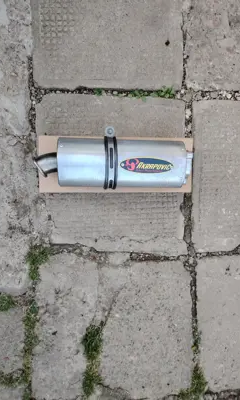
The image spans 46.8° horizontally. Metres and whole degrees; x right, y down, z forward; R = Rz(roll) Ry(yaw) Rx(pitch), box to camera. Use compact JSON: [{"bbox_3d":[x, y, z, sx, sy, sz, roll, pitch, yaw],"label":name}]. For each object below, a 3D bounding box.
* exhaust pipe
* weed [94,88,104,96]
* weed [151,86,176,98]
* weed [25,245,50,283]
[{"bbox_3d":[-0.019,-0.120,0.795,0.456,0.108,0.178,1,88,0],"label":"exhaust pipe"},{"bbox_3d":[-0.069,-0.362,0.933,0.034,0.020,0.027,0,88,0],"label":"weed"},{"bbox_3d":[0.142,-0.359,0.927,0.080,0.030,0.040,0,88,0],"label":"weed"},{"bbox_3d":[-0.266,0.207,0.904,0.078,0.030,0.124,0,88,0],"label":"weed"}]

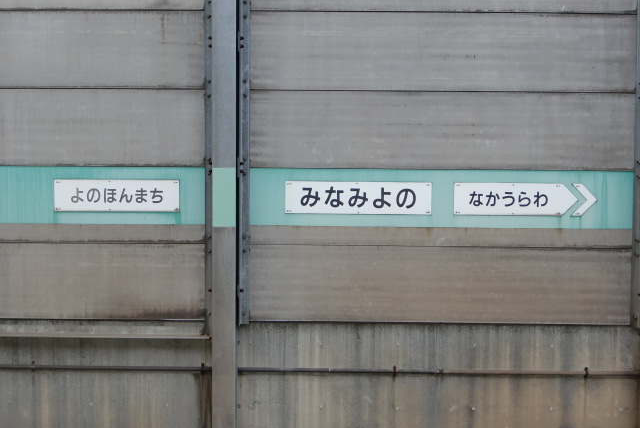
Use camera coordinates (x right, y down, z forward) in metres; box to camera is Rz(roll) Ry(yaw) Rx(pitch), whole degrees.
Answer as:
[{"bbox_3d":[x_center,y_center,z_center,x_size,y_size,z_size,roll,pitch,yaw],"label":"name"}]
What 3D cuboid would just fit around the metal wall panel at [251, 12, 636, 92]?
[{"bbox_3d":[0.792,-1.036,7.858,2.520,0.500,0.080,1,3,0],"label":"metal wall panel"}]

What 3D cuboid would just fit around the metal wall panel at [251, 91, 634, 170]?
[{"bbox_3d":[0.788,-0.537,7.887,2.520,0.500,0.080,1,3,0],"label":"metal wall panel"}]

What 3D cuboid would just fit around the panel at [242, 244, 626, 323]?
[{"bbox_3d":[0.779,0.461,7.947,2.520,0.500,0.080,1,3,0],"label":"panel"}]

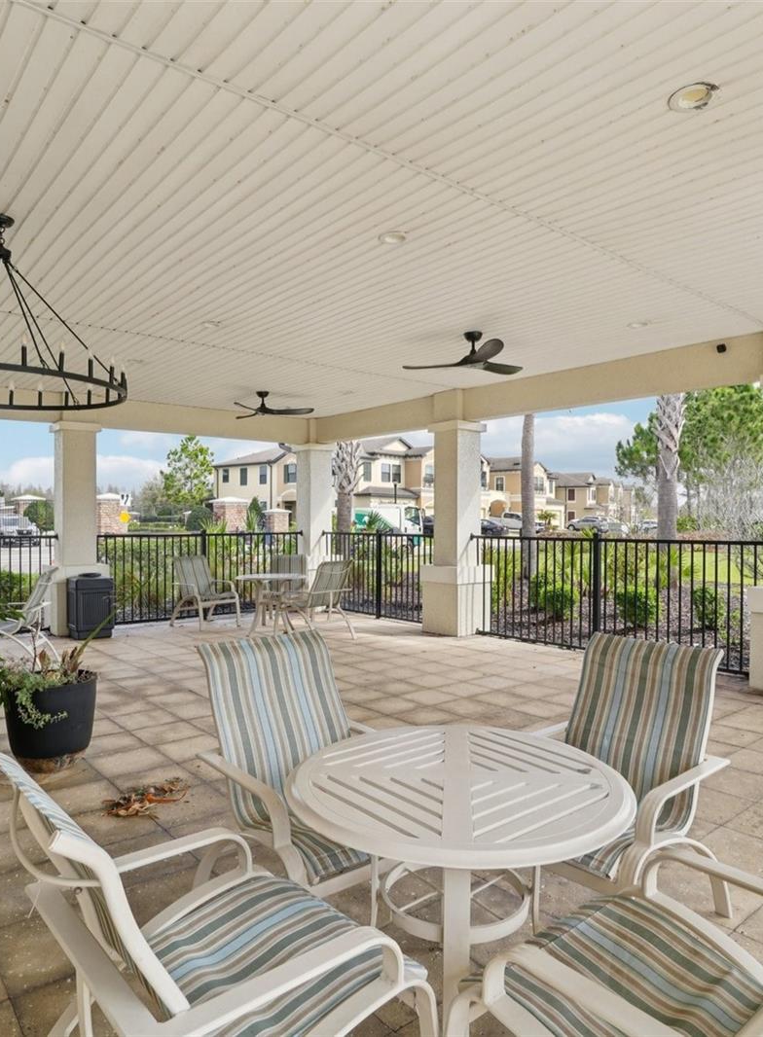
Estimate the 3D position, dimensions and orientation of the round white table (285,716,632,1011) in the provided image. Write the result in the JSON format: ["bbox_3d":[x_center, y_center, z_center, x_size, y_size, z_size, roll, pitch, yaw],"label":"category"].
[{"bbox_3d":[0.230,1.130,1.960,0.990,0.710,0.990,0,0,0],"label":"round white table"}]

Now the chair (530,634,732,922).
[{"bbox_3d":[0.810,0.995,2.390,0.820,0.980,0.650,0,0,-43],"label":"chair"}]

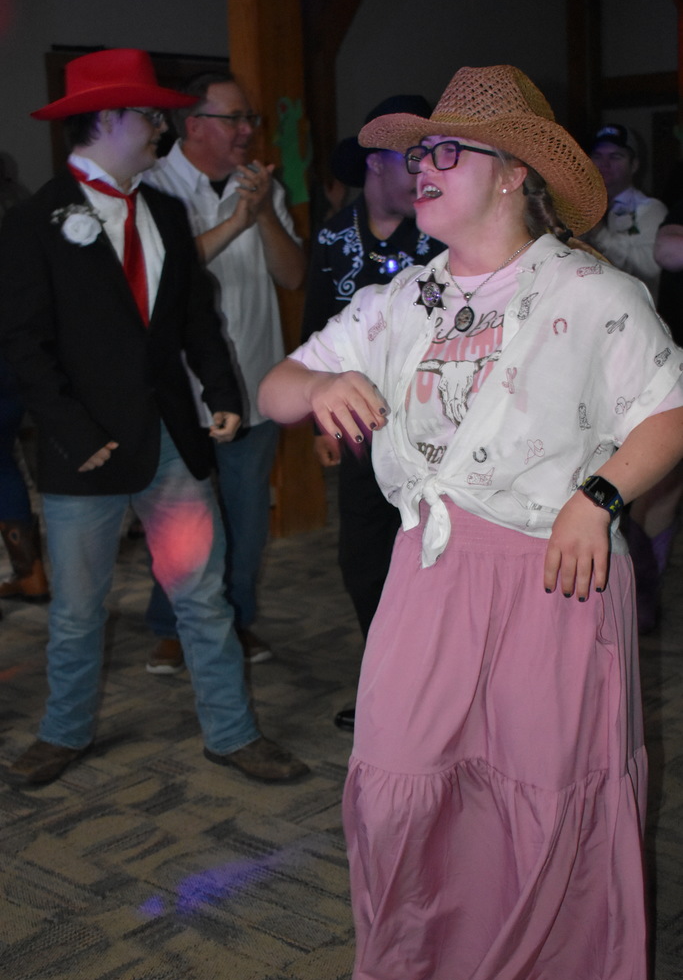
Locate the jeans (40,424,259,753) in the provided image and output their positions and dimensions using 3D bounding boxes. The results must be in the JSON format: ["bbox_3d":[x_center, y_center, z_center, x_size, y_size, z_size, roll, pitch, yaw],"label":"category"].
[{"bbox_3d":[-0.506,0.195,3.398,0.480,0.880,0.350,-6,12,-20],"label":"jeans"}]

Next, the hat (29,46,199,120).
[{"bbox_3d":[-0.521,-0.922,3.100,0.380,0.142,0.310,1,14,19],"label":"hat"}]

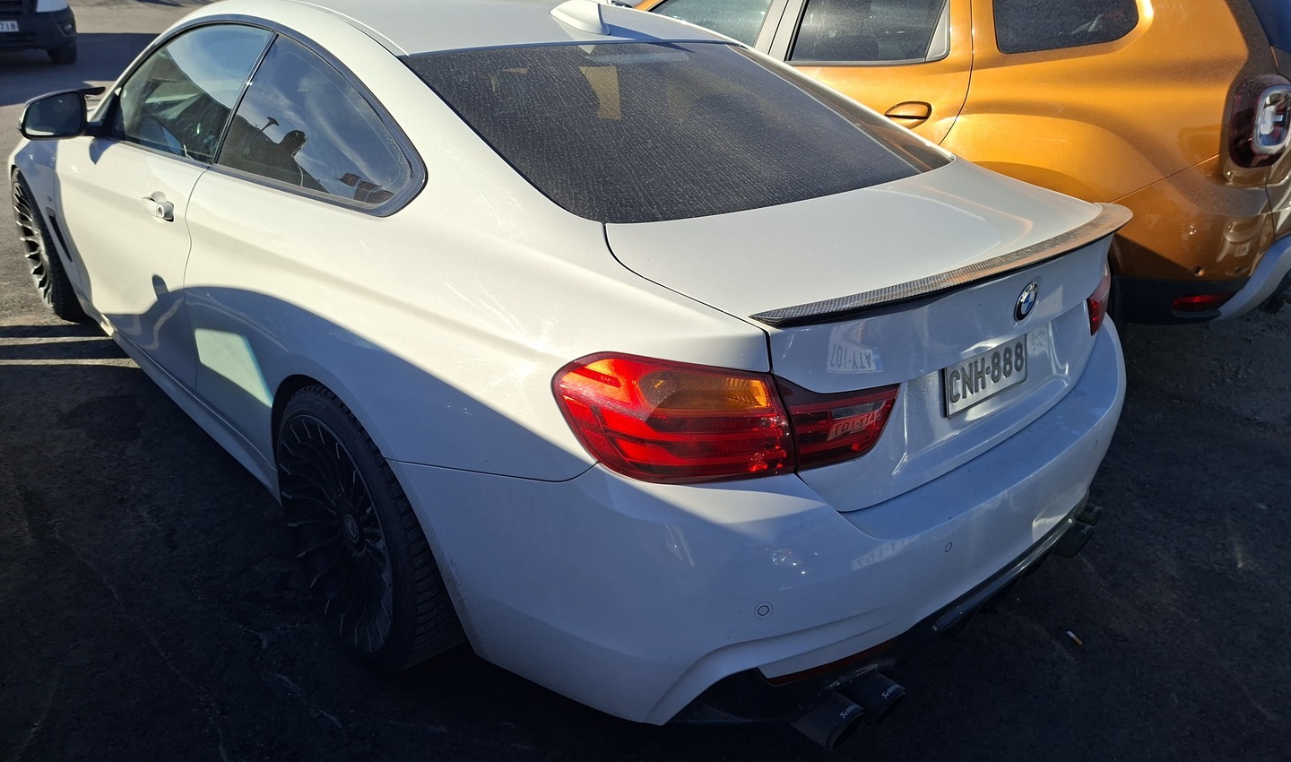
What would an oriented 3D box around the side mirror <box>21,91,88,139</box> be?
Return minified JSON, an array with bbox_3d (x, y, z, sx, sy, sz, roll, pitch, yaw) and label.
[{"bbox_3d":[-1.817,-0.818,2.642,0.195,0.145,0.120,-15,29,-35],"label":"side mirror"}]

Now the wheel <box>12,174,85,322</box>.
[{"bbox_3d":[-2.497,-0.594,3.685,0.245,0.650,0.650,-18,31,-40],"label":"wheel"}]

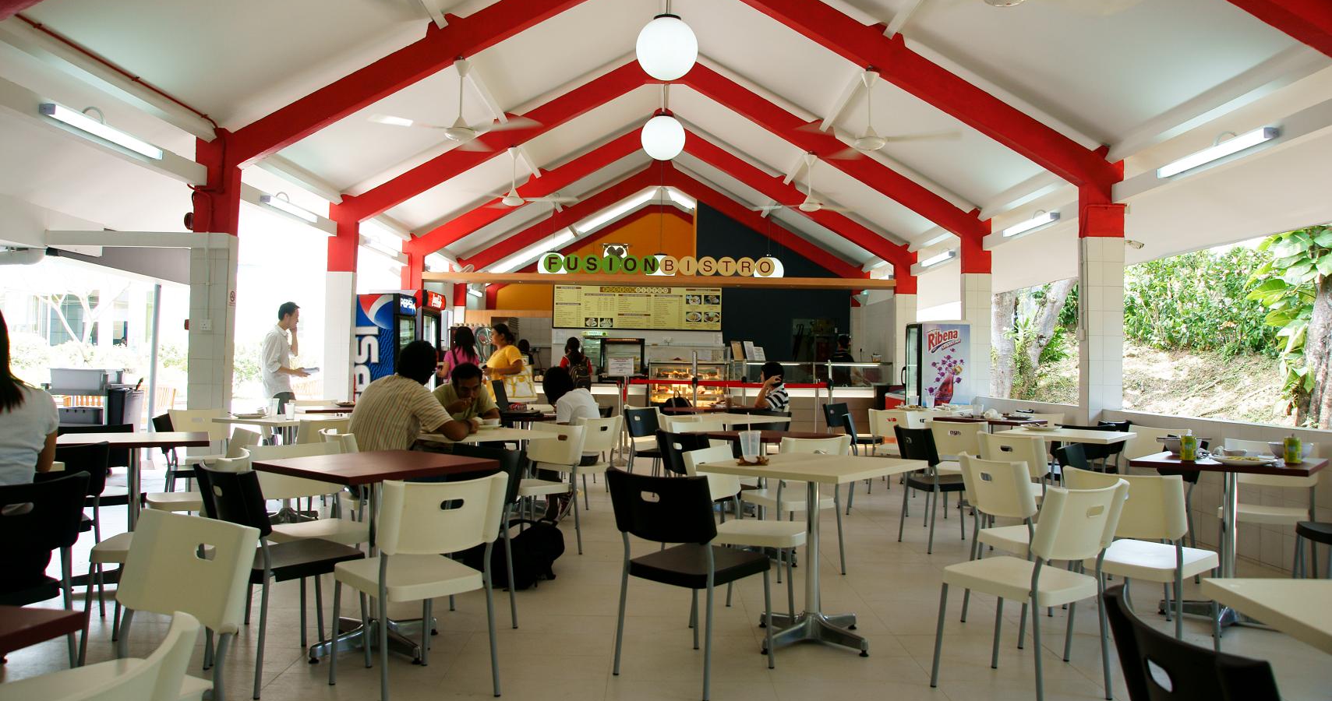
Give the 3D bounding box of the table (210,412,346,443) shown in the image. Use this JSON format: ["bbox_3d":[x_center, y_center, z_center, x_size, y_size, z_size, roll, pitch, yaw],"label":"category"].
[{"bbox_3d":[-2.690,0.865,6.309,0.707,0.758,0.707,0,-1,31],"label":"table"}]

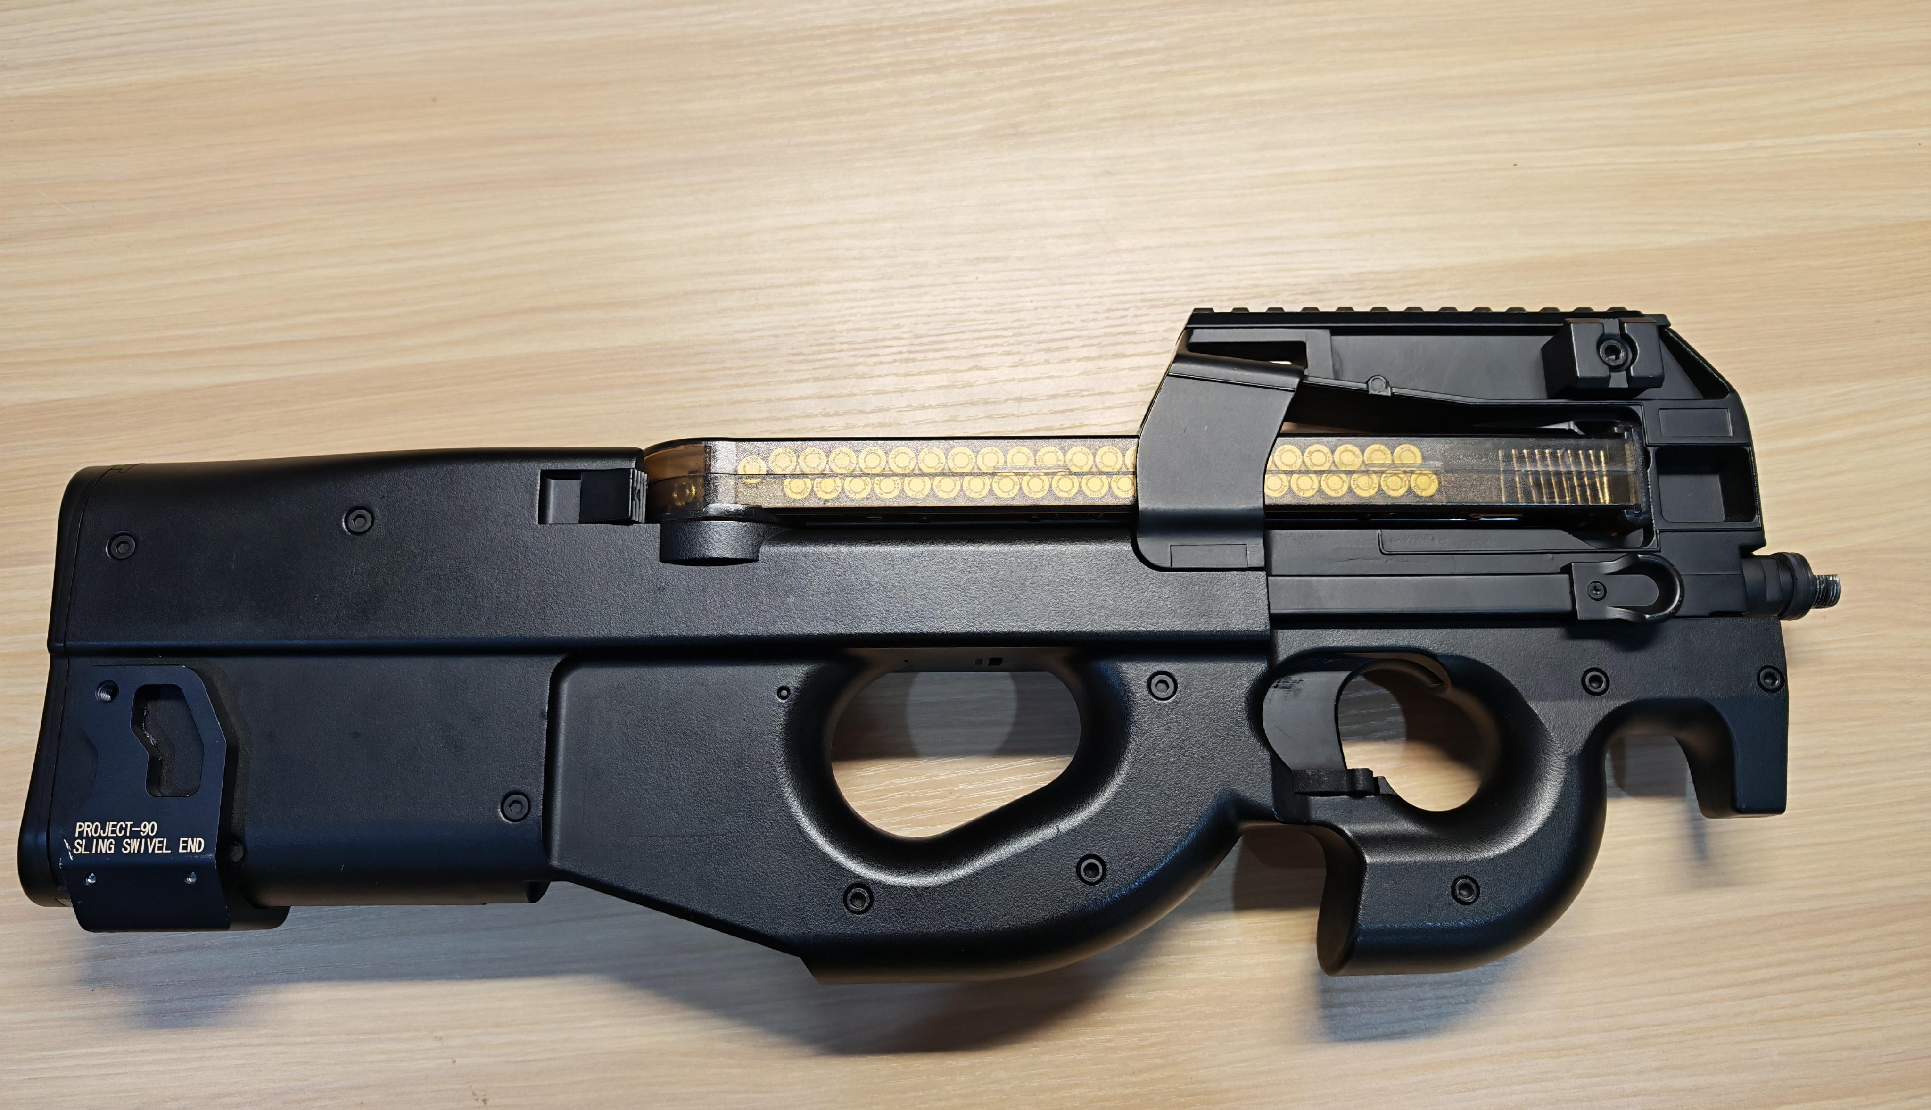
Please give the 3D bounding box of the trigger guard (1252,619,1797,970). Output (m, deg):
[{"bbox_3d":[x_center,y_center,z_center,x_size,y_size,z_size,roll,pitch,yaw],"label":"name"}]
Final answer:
[{"bbox_3d":[0.148,0.066,0.365,0.138,0.046,0.090,0,76,0],"label":"trigger guard"}]

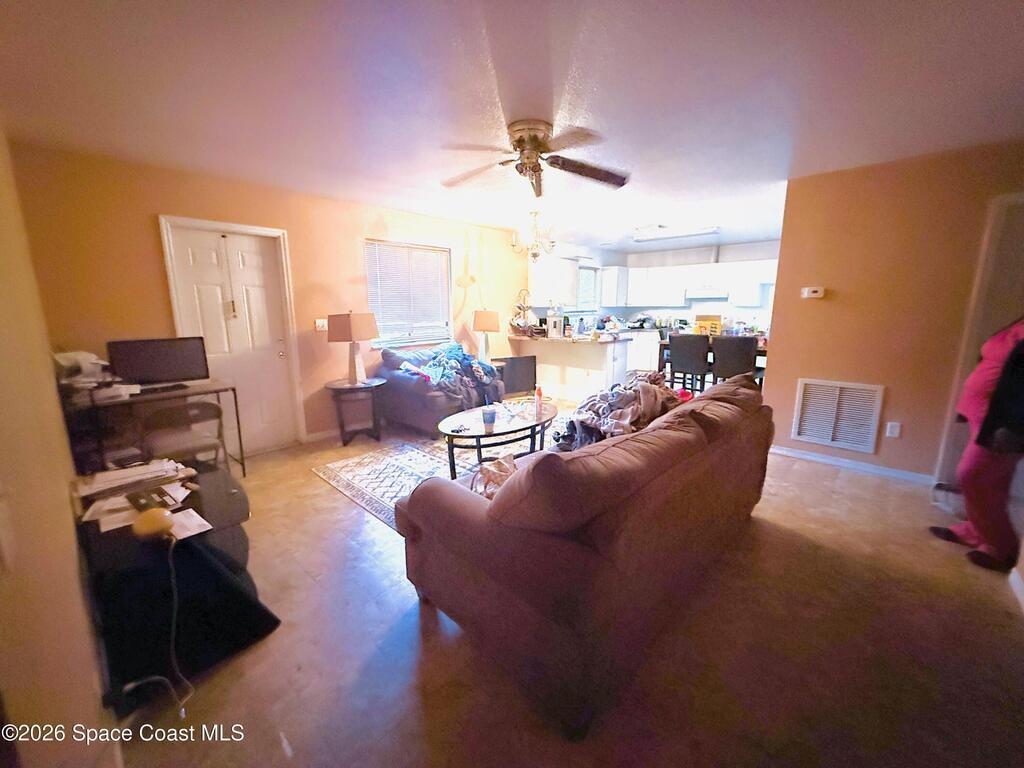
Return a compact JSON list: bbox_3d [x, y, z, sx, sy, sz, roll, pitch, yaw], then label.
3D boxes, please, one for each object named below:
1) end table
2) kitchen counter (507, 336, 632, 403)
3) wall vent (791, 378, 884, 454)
[{"bbox_3d":[-1.598,0.278,4.355,0.590,0.605,0.590,10,14,42],"label":"end table"},{"bbox_3d":[0.790,-0.213,6.075,1.700,0.915,0.680,10,14,42],"label":"kitchen counter"},{"bbox_3d":[2.792,0.268,3.585,0.580,0.565,0.030,10,15,44],"label":"wall vent"}]

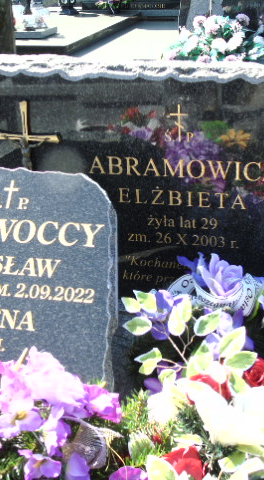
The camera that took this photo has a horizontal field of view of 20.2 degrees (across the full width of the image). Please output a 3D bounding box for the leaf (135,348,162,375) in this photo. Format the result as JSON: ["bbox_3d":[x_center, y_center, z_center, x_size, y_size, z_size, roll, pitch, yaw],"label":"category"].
[{"bbox_3d":[0.031,0.228,1.390,0.050,0.042,0.025,0,26,6],"label":"leaf"}]

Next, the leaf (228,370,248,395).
[{"bbox_3d":[0.199,0.266,1.380,0.035,0.040,0.020,-4,26,-1],"label":"leaf"}]

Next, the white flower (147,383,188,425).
[{"bbox_3d":[0.068,0.314,1.420,0.080,0.065,0.080,1,60,7],"label":"white flower"}]

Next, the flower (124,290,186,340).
[{"bbox_3d":[0.045,0.148,1.470,0.115,0.080,0.075,1,27,9],"label":"flower"}]

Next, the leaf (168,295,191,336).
[{"bbox_3d":[0.084,0.135,1.300,0.036,0.066,0.030,4,15,16],"label":"leaf"}]

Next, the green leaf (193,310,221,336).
[{"bbox_3d":[0.149,0.166,1.470,0.066,0.020,0.041,-34,69,-11],"label":"green leaf"}]

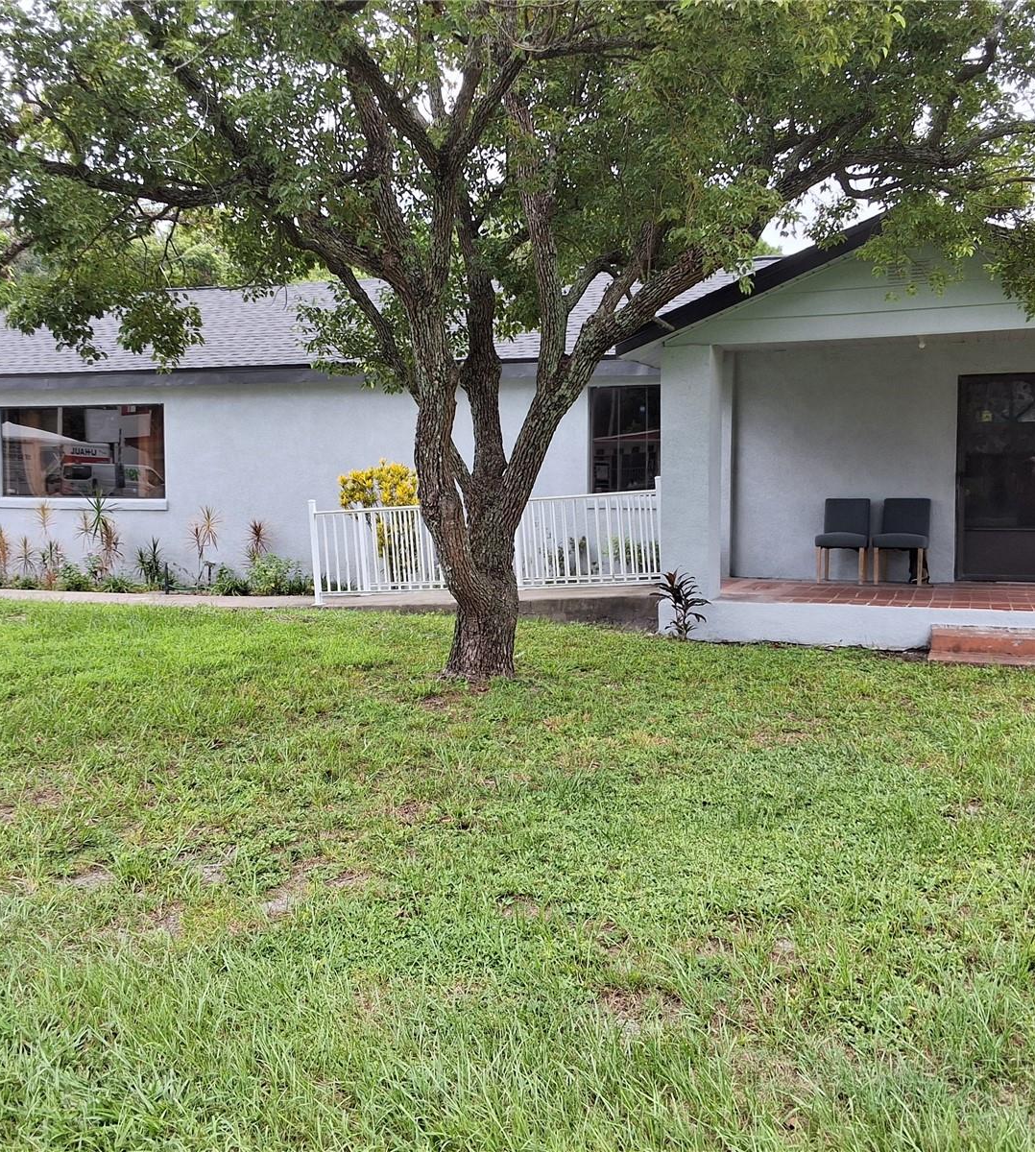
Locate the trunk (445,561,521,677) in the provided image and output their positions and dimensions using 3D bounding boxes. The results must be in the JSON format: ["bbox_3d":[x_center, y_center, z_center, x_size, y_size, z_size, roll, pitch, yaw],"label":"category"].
[{"bbox_3d":[-0.243,0.285,8.480,0.490,0.810,0.460,0,4,0],"label":"trunk"}]

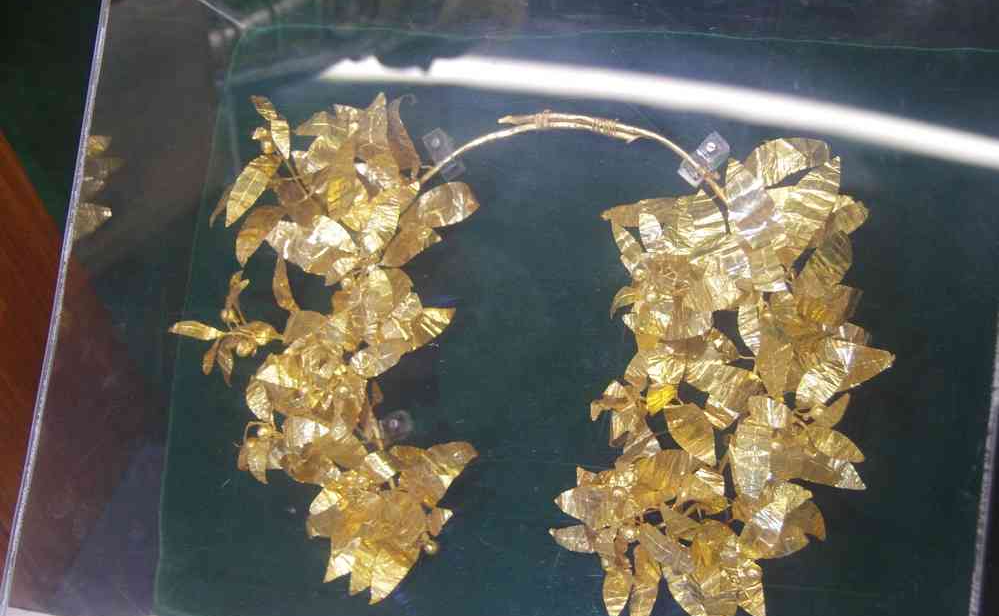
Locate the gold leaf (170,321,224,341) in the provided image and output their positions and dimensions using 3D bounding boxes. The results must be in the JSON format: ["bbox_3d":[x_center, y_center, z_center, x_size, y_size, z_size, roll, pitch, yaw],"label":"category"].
[{"bbox_3d":[-0.145,0.011,0.770,0.031,0.006,0.009,4,59,20],"label":"gold leaf"}]

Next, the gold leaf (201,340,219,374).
[{"bbox_3d":[-0.143,0.024,0.799,0.006,0.006,0.019,21,87,6],"label":"gold leaf"}]

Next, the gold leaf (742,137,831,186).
[{"bbox_3d":[0.133,-0.067,0.740,0.040,0.009,0.021,-20,81,12],"label":"gold leaf"}]

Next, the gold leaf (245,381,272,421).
[{"bbox_3d":[-0.120,0.046,0.799,0.013,0.006,0.021,-14,81,7],"label":"gold leaf"}]

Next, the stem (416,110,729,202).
[{"bbox_3d":[0.034,-0.072,0.751,0.151,0.009,0.039,4,83,20],"label":"stem"}]

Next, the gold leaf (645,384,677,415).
[{"bbox_3d":[0.074,0.042,0.740,0.013,0.006,0.018,41,93,15],"label":"gold leaf"}]

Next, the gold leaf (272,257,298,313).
[{"bbox_3d":[-0.099,-0.011,0.757,0.006,0.011,0.030,-38,66,51],"label":"gold leaf"}]

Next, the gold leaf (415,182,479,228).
[{"bbox_3d":[-0.026,-0.051,0.787,0.032,0.008,0.022,-7,84,10],"label":"gold leaf"}]

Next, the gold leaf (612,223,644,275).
[{"bbox_3d":[0.060,-0.028,0.756,0.011,0.007,0.029,-26,79,9],"label":"gold leaf"}]

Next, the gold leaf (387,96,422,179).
[{"bbox_3d":[-0.046,-0.084,0.799,0.015,0.009,0.045,-14,83,9],"label":"gold leaf"}]

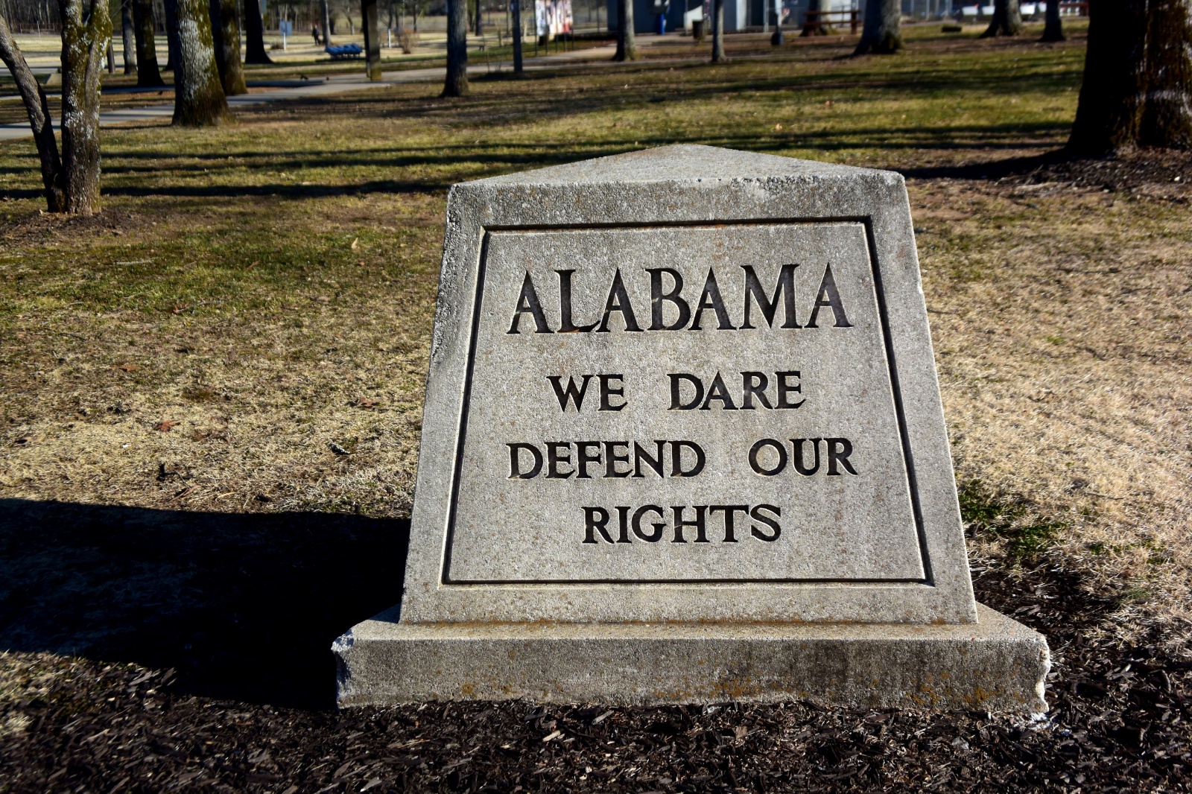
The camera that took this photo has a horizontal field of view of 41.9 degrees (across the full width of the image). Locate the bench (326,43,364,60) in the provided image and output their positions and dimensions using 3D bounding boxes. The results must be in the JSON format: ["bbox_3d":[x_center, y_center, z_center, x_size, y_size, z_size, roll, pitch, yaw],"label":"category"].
[{"bbox_3d":[-12.122,-16.647,75.000,1.750,0.800,0.650,-10,16,-28],"label":"bench"}]

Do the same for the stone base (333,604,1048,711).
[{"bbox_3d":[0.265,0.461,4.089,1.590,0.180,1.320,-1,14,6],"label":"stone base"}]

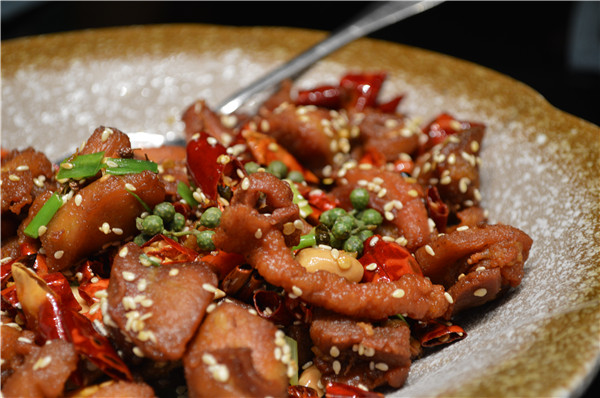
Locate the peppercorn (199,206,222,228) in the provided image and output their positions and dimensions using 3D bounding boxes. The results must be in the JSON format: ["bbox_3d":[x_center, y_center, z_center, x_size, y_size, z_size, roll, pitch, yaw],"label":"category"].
[{"bbox_3d":[-0.023,0.005,0.287,0.005,0.005,0.005,0,27,0],"label":"peppercorn"}]

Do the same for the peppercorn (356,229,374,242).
[{"bbox_3d":[0.017,0.009,0.283,0.005,0.005,0.005,-1,28,0],"label":"peppercorn"}]

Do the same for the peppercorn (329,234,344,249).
[{"bbox_3d":[0.009,0.010,0.280,0.005,0.005,0.005,-1,28,0],"label":"peppercorn"}]

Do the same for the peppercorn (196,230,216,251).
[{"bbox_3d":[-0.023,0.011,0.283,0.005,0.005,0.005,0,27,0],"label":"peppercorn"}]

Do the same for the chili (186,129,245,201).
[{"bbox_3d":[-0.023,-0.009,0.297,0.015,0.019,0.011,-9,19,5],"label":"chili"}]

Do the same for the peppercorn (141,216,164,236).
[{"bbox_3d":[-0.038,0.007,0.285,0.005,0.005,0.005,0,27,0],"label":"peppercorn"}]

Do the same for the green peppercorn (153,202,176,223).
[{"bbox_3d":[-0.036,0.004,0.295,0.006,0.006,0.006,-1,28,0],"label":"green peppercorn"}]

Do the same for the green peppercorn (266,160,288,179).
[{"bbox_3d":[-0.006,-0.008,0.318,0.006,0.006,0.006,-1,28,0],"label":"green peppercorn"}]

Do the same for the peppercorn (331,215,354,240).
[{"bbox_3d":[0.011,0.007,0.282,0.006,0.006,0.006,-1,28,0],"label":"peppercorn"}]

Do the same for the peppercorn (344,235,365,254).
[{"bbox_3d":[0.013,0.011,0.276,0.005,0.005,0.005,-1,28,0],"label":"peppercorn"}]

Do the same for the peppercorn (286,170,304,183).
[{"bbox_3d":[-0.001,-0.006,0.315,0.005,0.005,0.005,-1,28,0],"label":"peppercorn"}]

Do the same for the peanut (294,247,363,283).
[{"bbox_3d":[0.007,0.017,0.279,0.018,0.009,0.009,15,30,16],"label":"peanut"}]

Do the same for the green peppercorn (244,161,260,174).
[{"bbox_3d":[-0.014,-0.009,0.320,0.005,0.005,0.005,-1,28,0],"label":"green peppercorn"}]

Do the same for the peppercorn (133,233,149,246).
[{"bbox_3d":[-0.040,0.011,0.283,0.005,0.005,0.005,0,27,0],"label":"peppercorn"}]

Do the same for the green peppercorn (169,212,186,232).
[{"bbox_3d":[-0.032,0.006,0.288,0.005,0.005,0.005,0,27,0],"label":"green peppercorn"}]

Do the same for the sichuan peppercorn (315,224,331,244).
[{"bbox_3d":[0.006,0.009,0.297,0.004,0.005,0.004,0,28,0],"label":"sichuan peppercorn"}]

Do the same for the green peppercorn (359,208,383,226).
[{"bbox_3d":[0.019,0.005,0.290,0.005,0.005,0.005,-1,28,0],"label":"green peppercorn"}]

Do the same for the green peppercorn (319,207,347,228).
[{"bbox_3d":[0.009,0.005,0.291,0.006,0.006,0.006,-1,28,0],"label":"green peppercorn"}]

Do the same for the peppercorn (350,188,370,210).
[{"bbox_3d":[0.016,0.000,0.295,0.005,0.005,0.005,0,27,0],"label":"peppercorn"}]

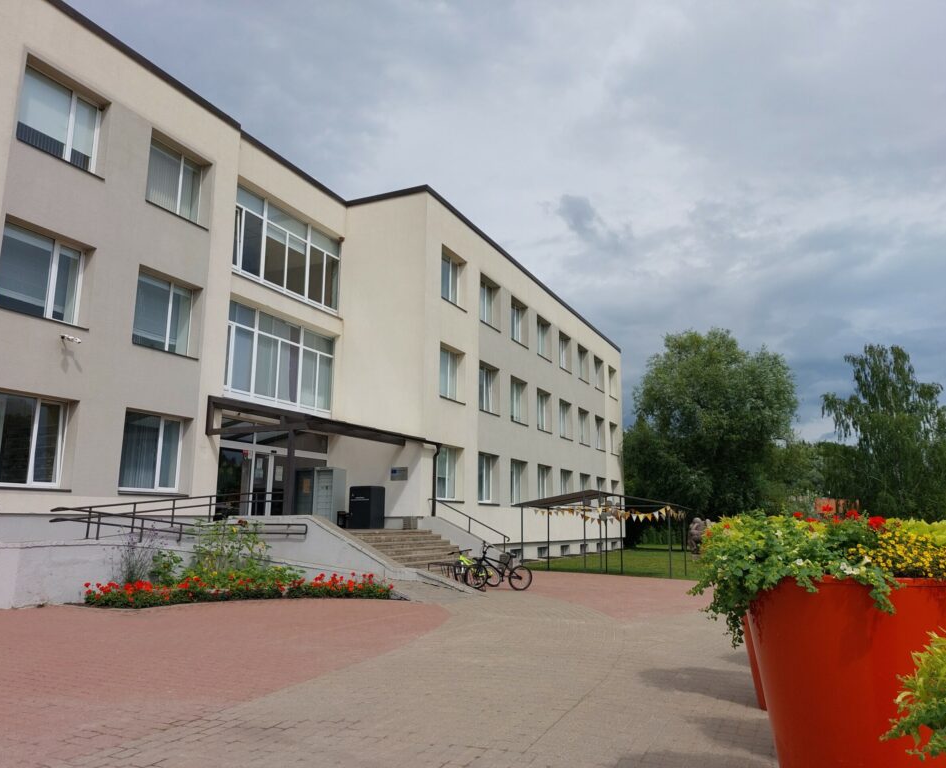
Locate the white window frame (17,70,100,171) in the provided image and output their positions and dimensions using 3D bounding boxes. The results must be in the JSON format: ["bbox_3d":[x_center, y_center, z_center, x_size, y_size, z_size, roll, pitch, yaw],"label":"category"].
[{"bbox_3d":[-8.602,-5.384,14.636,0.200,1.720,1.870,-5,-12,25],"label":"white window frame"}]

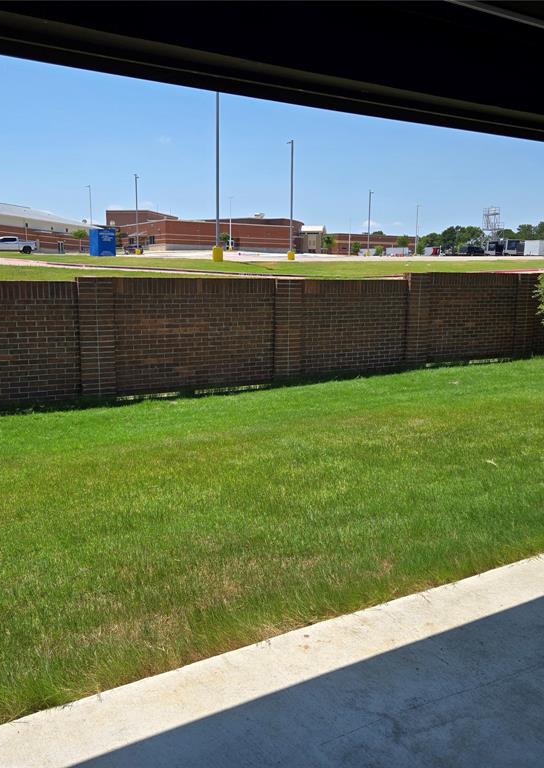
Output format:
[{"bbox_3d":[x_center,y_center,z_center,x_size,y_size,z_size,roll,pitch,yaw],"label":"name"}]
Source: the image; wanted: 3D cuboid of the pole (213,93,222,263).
[{"bbox_3d":[-3.127,-12.102,38.606,0.700,10.200,0.600,8,12,39],"label":"pole"}]

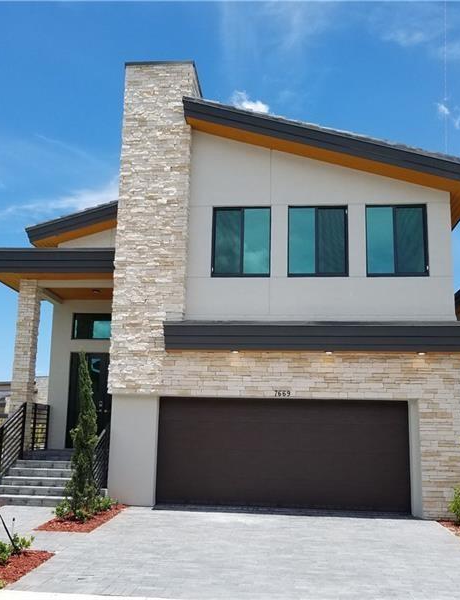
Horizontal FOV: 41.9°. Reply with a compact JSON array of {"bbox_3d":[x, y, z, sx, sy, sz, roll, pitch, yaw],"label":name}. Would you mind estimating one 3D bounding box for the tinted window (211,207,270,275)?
[{"bbox_3d":[0.240,-1.195,12.346,1.207,1.495,0.100,0,-11,6],"label":"tinted window"}]

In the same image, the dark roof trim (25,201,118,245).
[{"bbox_3d":[-3.780,-1.829,14.586,2.257,1.022,0.400,0,-11,6],"label":"dark roof trim"}]

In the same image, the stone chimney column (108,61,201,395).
[{"bbox_3d":[-1.529,-1.525,13.296,1.511,7.181,1.500,0,-9,7],"label":"stone chimney column"}]

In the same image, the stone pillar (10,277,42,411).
[{"bbox_3d":[-4.799,1.467,14.070,0.410,3.860,0.410,0,-12,6],"label":"stone pillar"}]

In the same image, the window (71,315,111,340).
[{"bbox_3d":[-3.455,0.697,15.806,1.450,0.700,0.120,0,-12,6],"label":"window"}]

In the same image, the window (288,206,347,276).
[{"bbox_3d":[1.789,-1.193,12.192,1.220,1.498,0.100,0,-11,6],"label":"window"}]

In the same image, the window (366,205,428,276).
[{"bbox_3d":[3.432,-1.231,12.403,1.250,1.570,0.120,0,-12,6],"label":"window"}]

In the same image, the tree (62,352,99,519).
[{"bbox_3d":[-2.711,2.396,10.911,0.672,2.887,0.672,0,-11,6],"label":"tree"}]

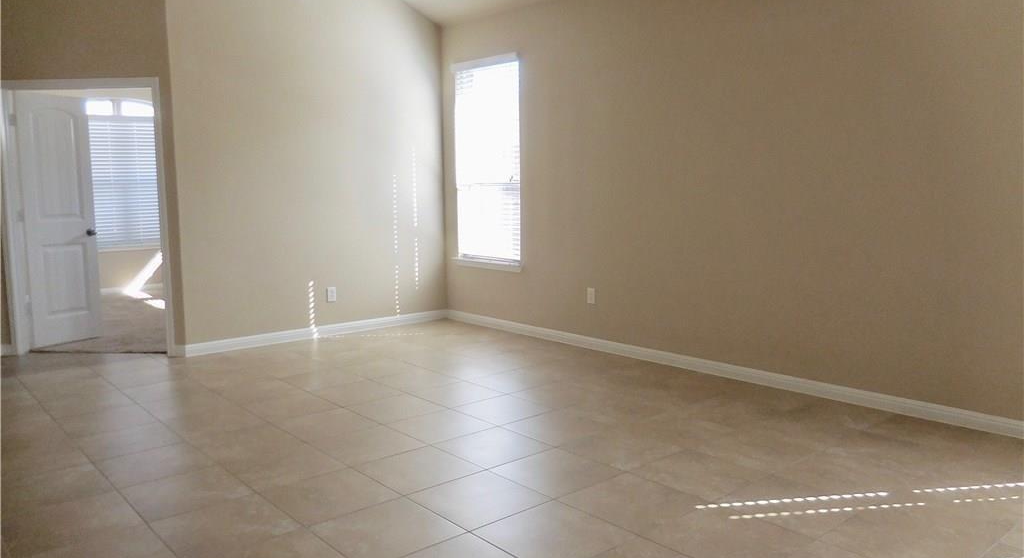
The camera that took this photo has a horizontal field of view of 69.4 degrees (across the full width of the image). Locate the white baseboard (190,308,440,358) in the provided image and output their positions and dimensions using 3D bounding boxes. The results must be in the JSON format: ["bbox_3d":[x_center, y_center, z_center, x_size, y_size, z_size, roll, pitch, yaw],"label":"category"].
[{"bbox_3d":[-1.590,0.455,6.572,2.557,0.093,0.025,-6,9,-41],"label":"white baseboard"}]

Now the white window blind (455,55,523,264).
[{"bbox_3d":[-0.238,-1.077,6.817,0.100,1.850,0.920,-6,9,-41],"label":"white window blind"}]

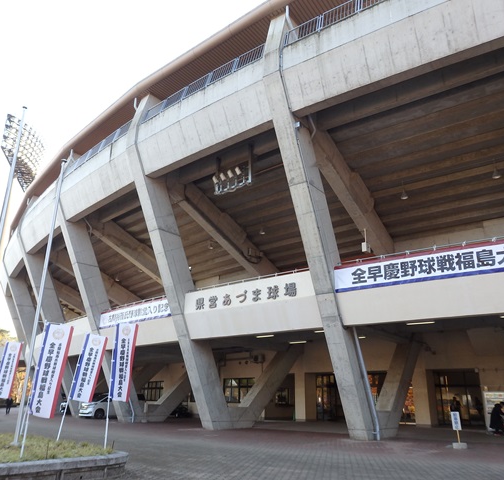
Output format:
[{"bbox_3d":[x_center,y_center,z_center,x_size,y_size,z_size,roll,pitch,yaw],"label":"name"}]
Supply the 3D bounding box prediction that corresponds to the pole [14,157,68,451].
[{"bbox_3d":[-5.825,1.350,12.848,0.140,7.960,0.140,10,-21,-23],"label":"pole"}]

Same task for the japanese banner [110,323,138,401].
[{"bbox_3d":[-3.212,3.044,11.564,0.550,1.825,0.060,-4,-20,16],"label":"japanese banner"}]

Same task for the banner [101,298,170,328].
[{"bbox_3d":[-6.530,4.091,25.308,7.100,0.920,0.060,-17,-26,42],"label":"banner"}]

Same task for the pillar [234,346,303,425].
[{"bbox_3d":[1.114,8.217,27.185,0.750,1.150,5.900,-14,18,37],"label":"pillar"}]

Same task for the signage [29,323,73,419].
[{"bbox_3d":[-4.231,2.732,9.748,0.550,1.836,0.060,1,-20,8],"label":"signage"}]

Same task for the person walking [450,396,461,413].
[{"bbox_3d":[11.367,9.544,25.621,0.520,1.680,0.360,-10,-21,28],"label":"person walking"}]

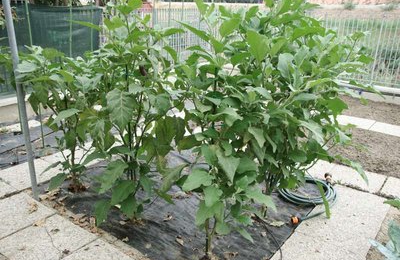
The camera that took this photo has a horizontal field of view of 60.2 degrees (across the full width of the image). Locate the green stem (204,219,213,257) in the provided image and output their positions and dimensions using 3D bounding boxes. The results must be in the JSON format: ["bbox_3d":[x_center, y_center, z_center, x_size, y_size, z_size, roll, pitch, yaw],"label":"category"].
[{"bbox_3d":[0.052,0.655,2.103,0.040,0.272,0.032,1,18,2],"label":"green stem"}]

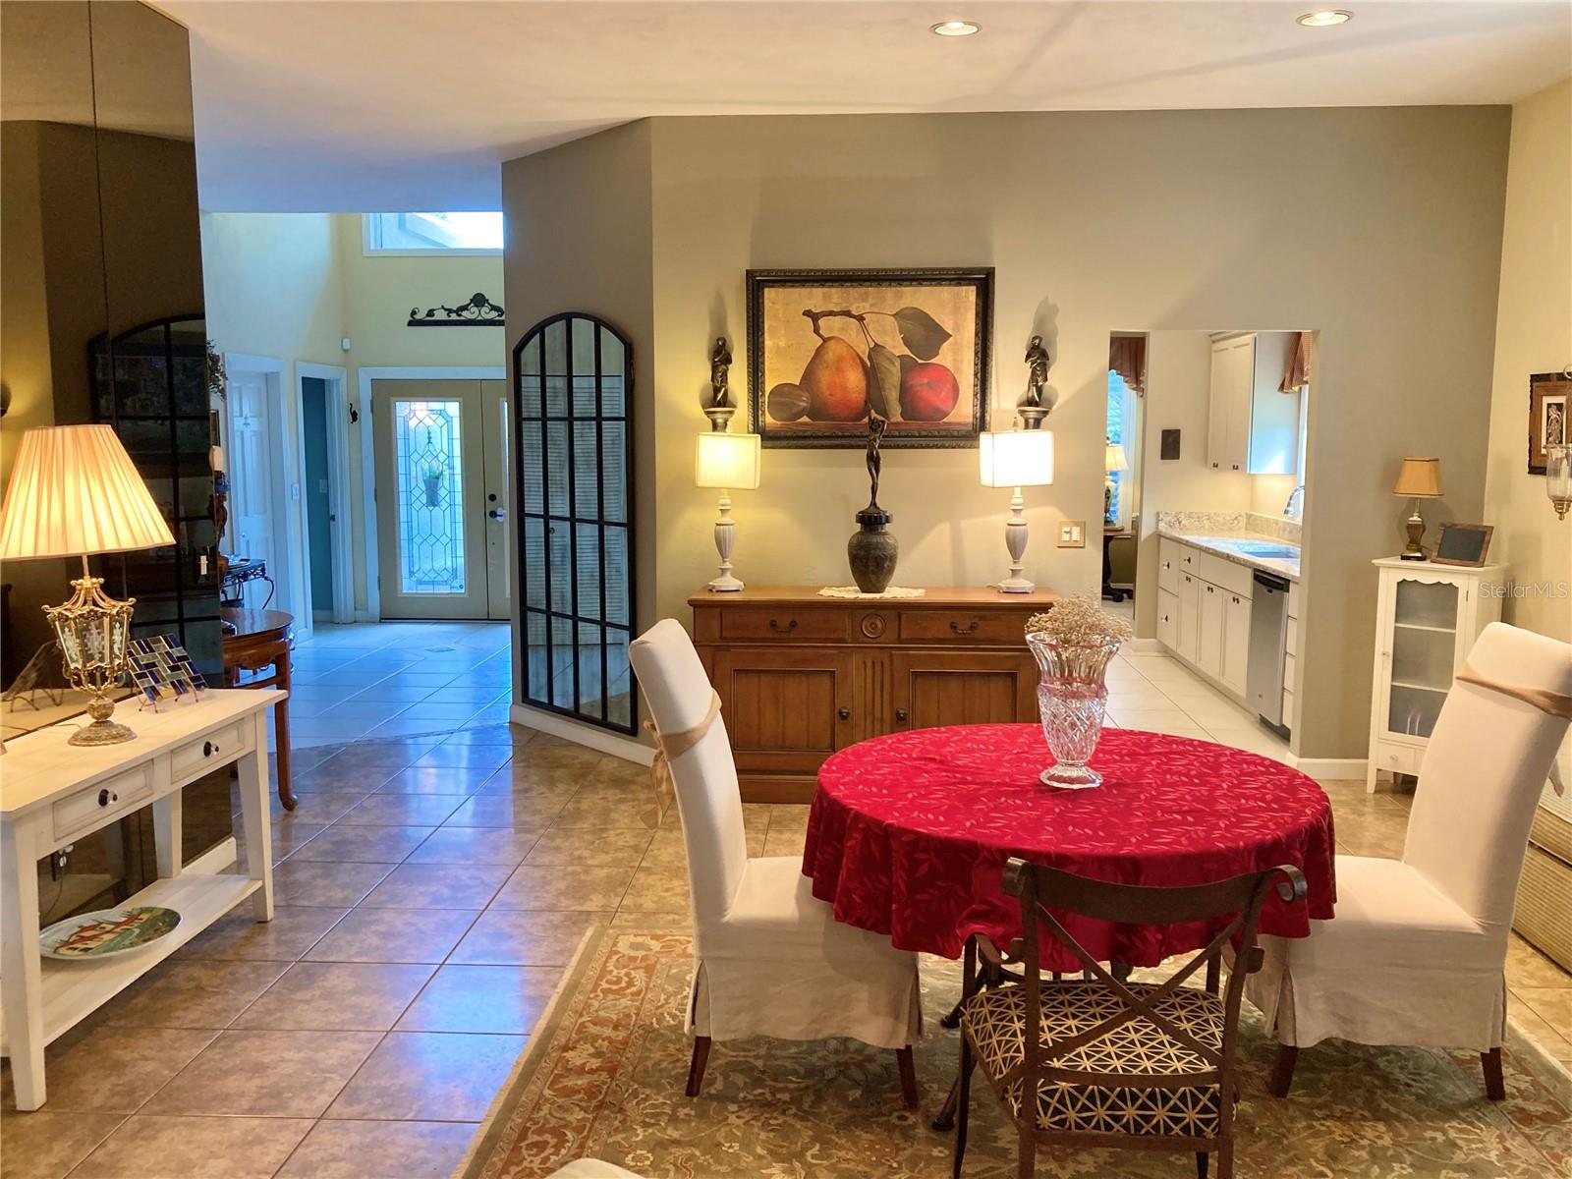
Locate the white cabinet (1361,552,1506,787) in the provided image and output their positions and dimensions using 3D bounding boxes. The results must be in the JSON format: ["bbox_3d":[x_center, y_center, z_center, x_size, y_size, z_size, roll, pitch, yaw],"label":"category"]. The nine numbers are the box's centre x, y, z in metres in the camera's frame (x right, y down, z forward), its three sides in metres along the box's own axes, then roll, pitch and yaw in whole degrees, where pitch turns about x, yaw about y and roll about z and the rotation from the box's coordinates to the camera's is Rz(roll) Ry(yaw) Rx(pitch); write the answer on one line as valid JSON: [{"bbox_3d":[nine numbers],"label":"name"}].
[{"bbox_3d":[2.853,0.407,5.601,0.300,1.052,0.455,-6,9,-41],"label":"white cabinet"}]

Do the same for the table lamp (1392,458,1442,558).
[{"bbox_3d":[2.803,-0.358,5.650,0.190,0.455,0.190,6,9,43],"label":"table lamp"}]

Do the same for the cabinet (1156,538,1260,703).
[{"bbox_3d":[2.978,0.181,8.249,0.600,0.869,2.228,0,7,3],"label":"cabinet"}]

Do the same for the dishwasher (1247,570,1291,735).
[{"bbox_3d":[2.877,0.355,6.836,0.600,0.860,0.599,0,7,3],"label":"dishwasher"}]

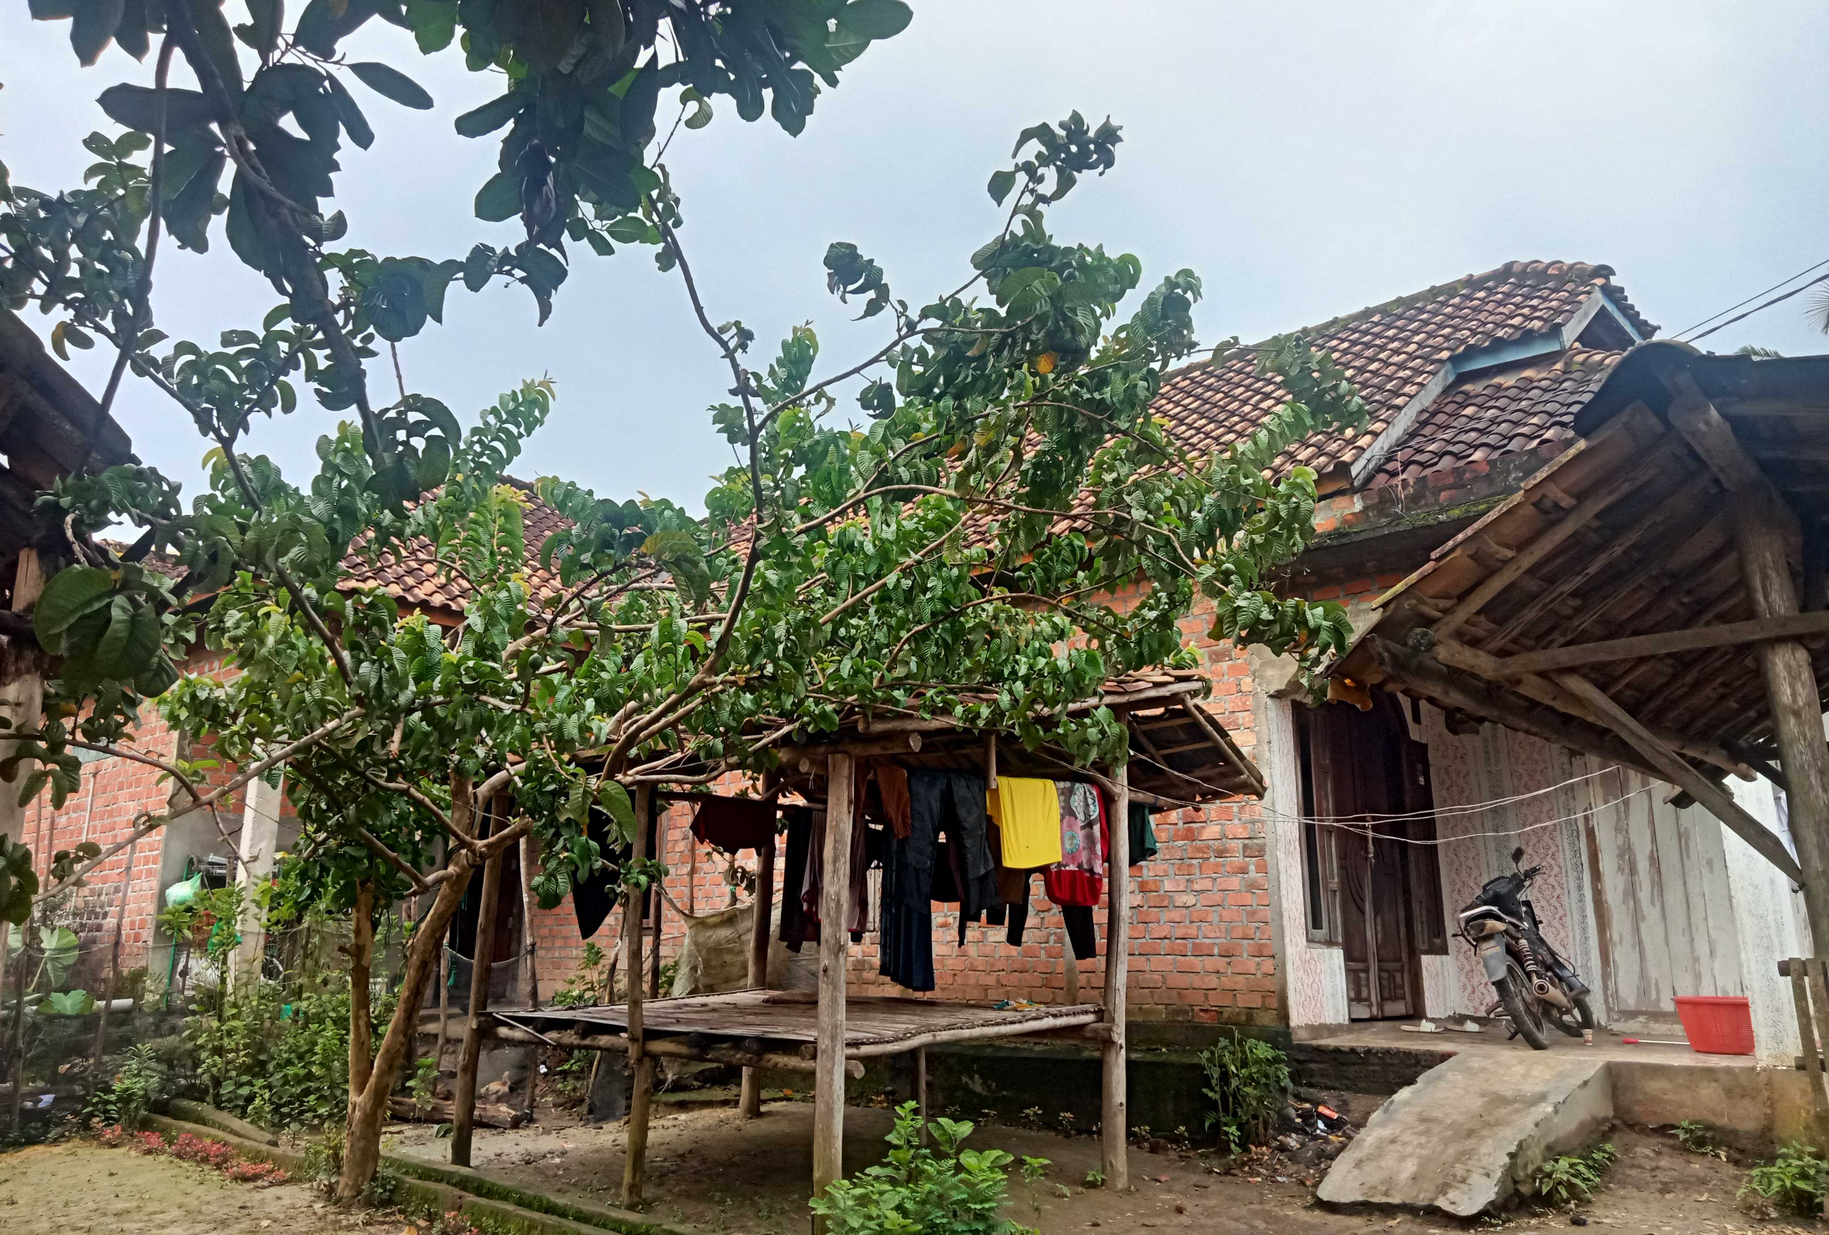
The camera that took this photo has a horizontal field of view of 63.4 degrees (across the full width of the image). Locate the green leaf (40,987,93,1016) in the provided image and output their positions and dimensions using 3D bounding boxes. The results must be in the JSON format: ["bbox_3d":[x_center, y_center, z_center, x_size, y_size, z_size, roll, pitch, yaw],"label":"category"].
[{"bbox_3d":[-5.941,2.698,10.364,0.380,0.200,0.280,7,-14,-28],"label":"green leaf"}]

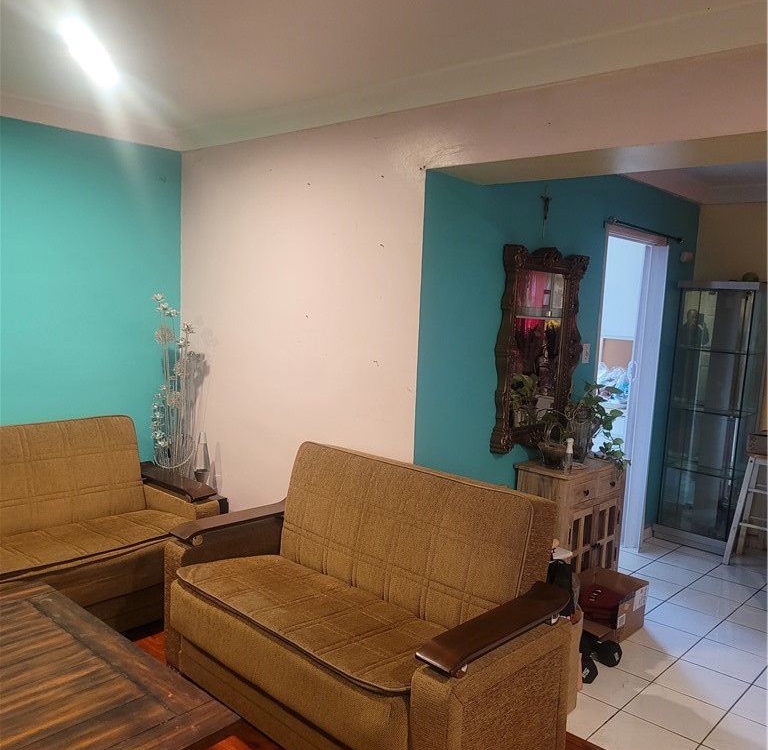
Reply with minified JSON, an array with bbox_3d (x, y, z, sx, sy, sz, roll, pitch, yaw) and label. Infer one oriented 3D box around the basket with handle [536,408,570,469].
[{"bbox_3d":[0.852,0.318,3.811,0.165,0.280,0.165,8,8,41],"label":"basket with handle"}]

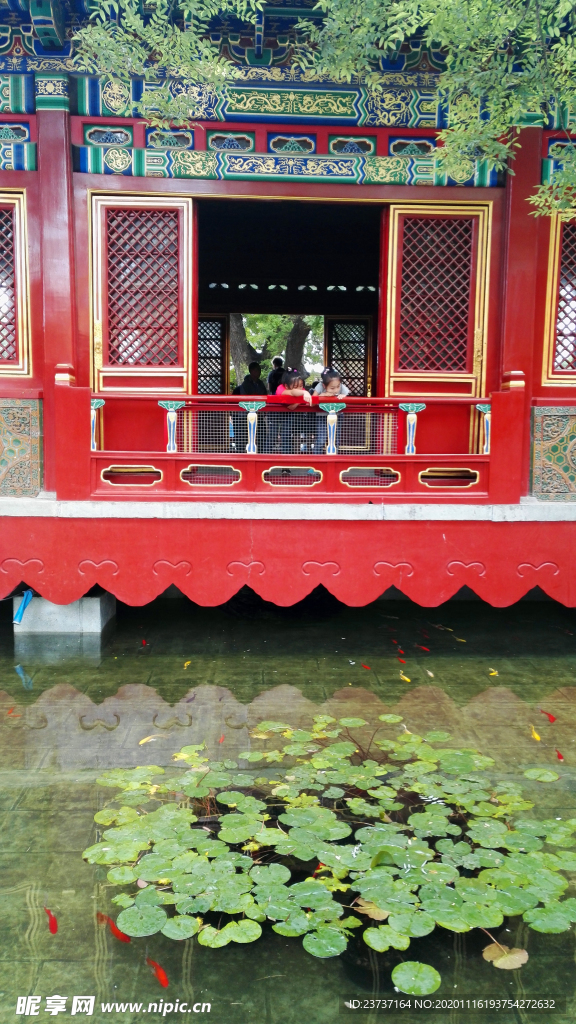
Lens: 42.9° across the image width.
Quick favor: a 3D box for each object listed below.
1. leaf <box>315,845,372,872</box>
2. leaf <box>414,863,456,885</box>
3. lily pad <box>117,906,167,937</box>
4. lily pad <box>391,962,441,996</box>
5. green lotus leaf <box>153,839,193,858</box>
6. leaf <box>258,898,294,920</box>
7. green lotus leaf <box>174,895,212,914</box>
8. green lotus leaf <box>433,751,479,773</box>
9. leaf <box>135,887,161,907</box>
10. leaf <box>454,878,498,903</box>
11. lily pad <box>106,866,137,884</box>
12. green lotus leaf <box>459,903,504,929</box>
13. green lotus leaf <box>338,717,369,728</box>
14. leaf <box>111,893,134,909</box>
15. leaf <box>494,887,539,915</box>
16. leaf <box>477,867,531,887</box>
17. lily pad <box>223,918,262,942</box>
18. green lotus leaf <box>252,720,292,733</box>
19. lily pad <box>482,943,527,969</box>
[{"bbox_3d":[0.239,1.458,3.098,0.229,0.020,0.222,1,5,0],"label":"leaf"},{"bbox_3d":[0.615,1.473,2.986,0.167,0.020,0.166,1,5,0],"label":"leaf"},{"bbox_3d":[-0.531,1.484,2.665,0.187,0.020,0.188,1,5,0],"label":"lily pad"},{"bbox_3d":[0.426,1.560,2.449,0.167,0.015,0.160,1,6,-3],"label":"lily pad"},{"bbox_3d":[-0.492,1.434,3.124,0.170,0.025,0.157,1,7,-2],"label":"green lotus leaf"},{"bbox_3d":[-0.021,1.486,2.738,0.131,0.020,0.128,1,5,0],"label":"leaf"},{"bbox_3d":[-0.356,1.477,2.762,0.143,0.025,0.130,1,7,-2],"label":"green lotus leaf"},{"bbox_3d":[0.915,1.357,3.971,0.222,0.025,0.248,1,7,-2],"label":"green lotus leaf"},{"bbox_3d":[-0.531,1.472,2.808,0.124,0.020,0.131,1,5,0],"label":"leaf"},{"bbox_3d":[0.754,1.512,2.931,0.177,0.015,0.166,1,6,-3],"label":"leaf"},{"bbox_3d":[-0.666,1.458,2.941,0.126,0.020,0.128,1,5,0],"label":"lily pad"},{"bbox_3d":[0.734,1.528,2.779,0.175,0.015,0.163,1,6,-3],"label":"green lotus leaf"},{"bbox_3d":[0.395,1.269,4.433,0.172,0.020,0.166,1,6,5],"label":"green lotus leaf"},{"bbox_3d":[-0.606,1.423,2.694,0.086,0.020,0.091,0,6,-13],"label":"leaf"},{"bbox_3d":[0.851,1.441,2.727,0.153,0.020,0.175,3,6,19],"label":"leaf"},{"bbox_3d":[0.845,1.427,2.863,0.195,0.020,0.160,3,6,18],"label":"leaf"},{"bbox_3d":[-0.163,1.494,2.619,0.139,0.020,0.135,1,5,0],"label":"lily pad"},{"bbox_3d":[-0.087,1.292,4.417,0.229,0.025,0.205,1,7,-2],"label":"green lotus leaf"},{"bbox_3d":[0.746,1.521,2.514,0.158,0.025,0.141,1,7,-2],"label":"lily pad"}]

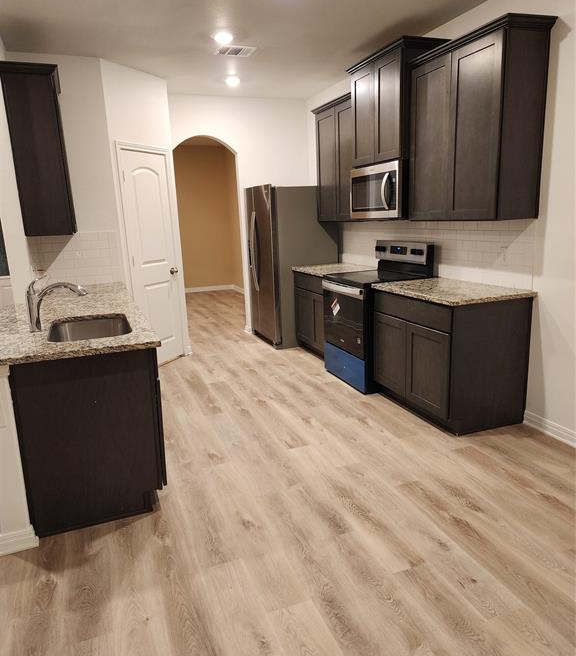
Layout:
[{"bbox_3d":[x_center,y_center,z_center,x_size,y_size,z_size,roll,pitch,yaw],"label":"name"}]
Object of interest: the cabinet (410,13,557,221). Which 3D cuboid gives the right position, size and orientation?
[{"bbox_3d":[1.215,-1.288,3.405,0.377,1.109,0.951,-7,13,-21],"label":"cabinet"}]

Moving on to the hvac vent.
[{"bbox_3d":[-0.431,-2.263,4.200,0.282,0.020,0.250,-7,13,-21],"label":"hvac vent"}]

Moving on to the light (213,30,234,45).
[{"bbox_3d":[-0.487,-2.199,3.878,0.165,0.030,0.165,-7,13,-21],"label":"light"}]

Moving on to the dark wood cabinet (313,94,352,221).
[{"bbox_3d":[0.593,-1.585,4.918,0.375,1.084,0.842,-7,13,-21],"label":"dark wood cabinet"}]

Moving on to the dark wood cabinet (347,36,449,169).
[{"bbox_3d":[0.855,-1.731,4.095,0.449,0.791,0.837,-7,13,-21],"label":"dark wood cabinet"}]

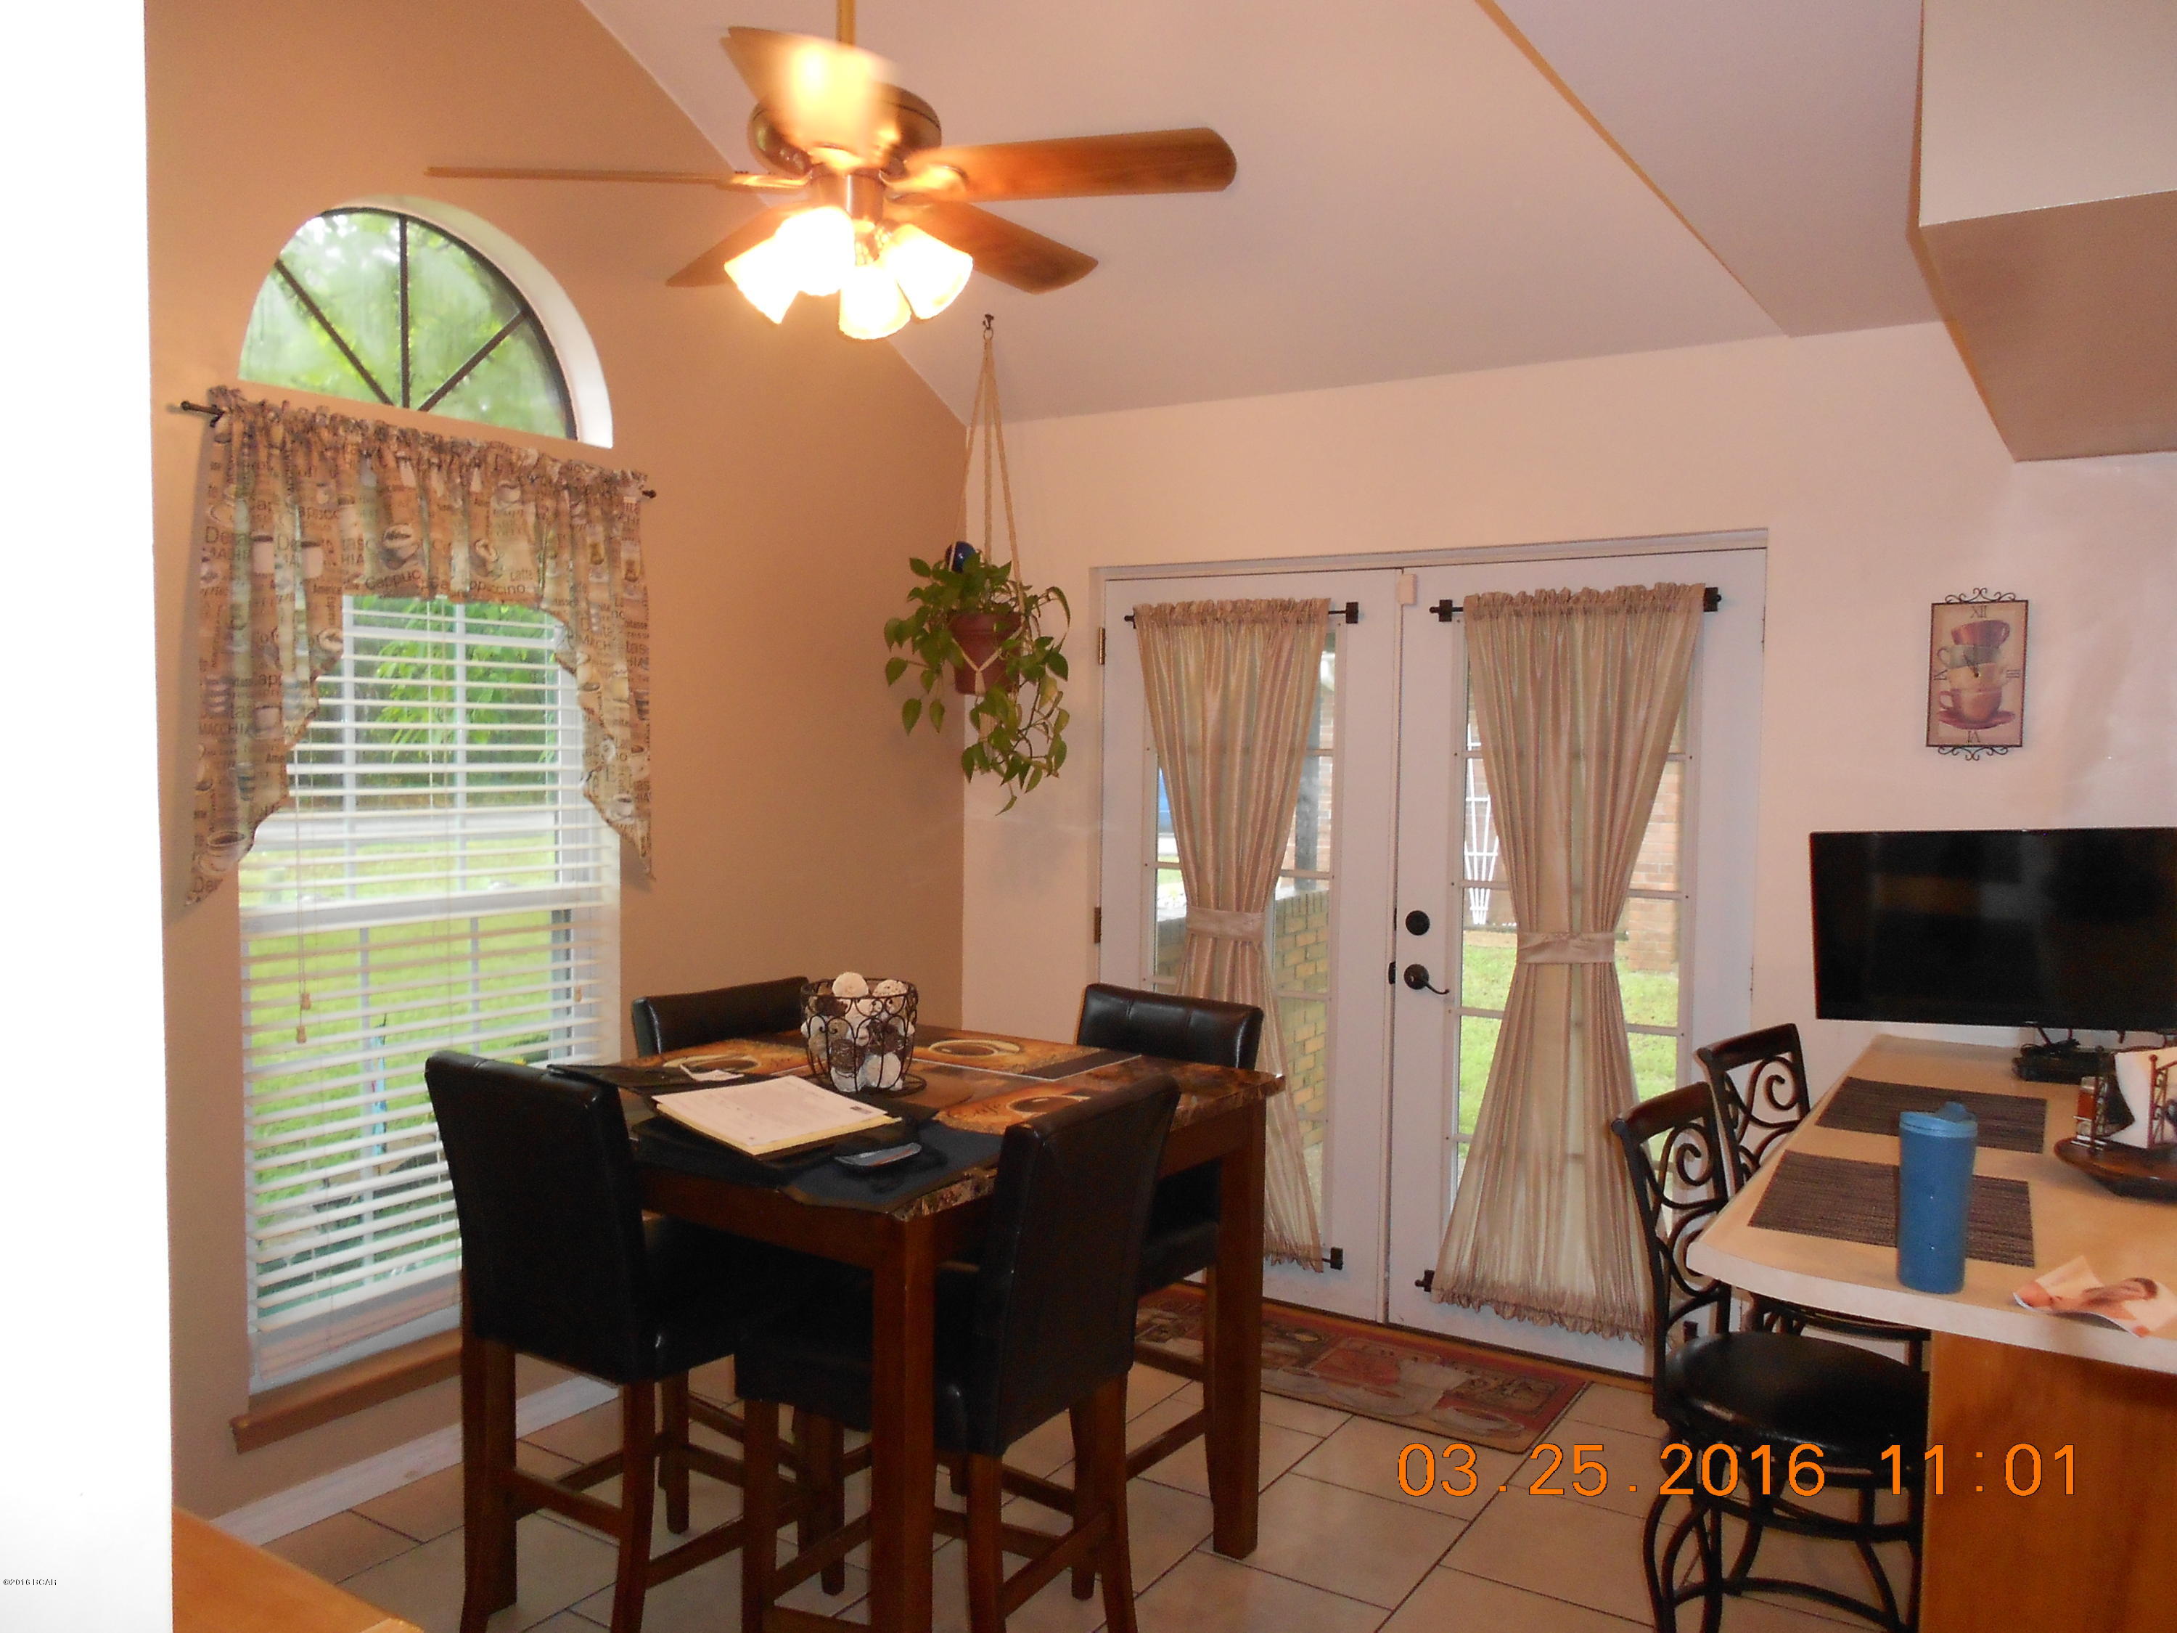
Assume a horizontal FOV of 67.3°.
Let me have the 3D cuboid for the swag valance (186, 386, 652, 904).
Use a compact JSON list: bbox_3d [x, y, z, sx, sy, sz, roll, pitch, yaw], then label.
[{"bbox_3d":[-1.345,-0.318,3.418,0.100,0.950,1.080,2,3,32],"label":"swag valance"}]

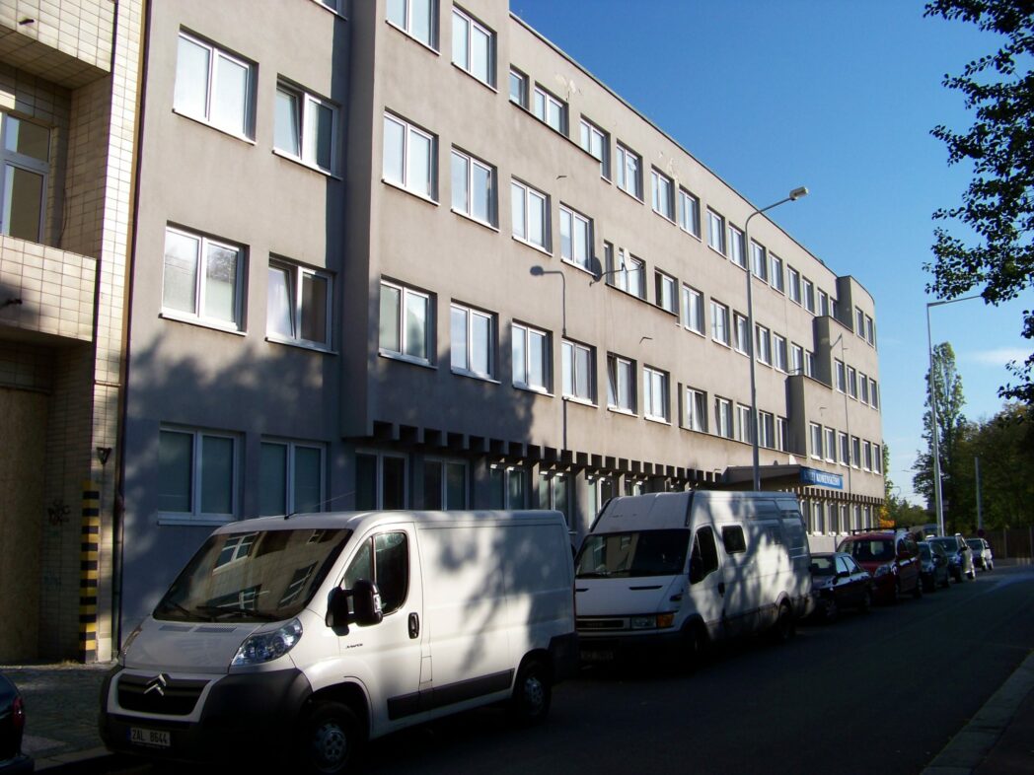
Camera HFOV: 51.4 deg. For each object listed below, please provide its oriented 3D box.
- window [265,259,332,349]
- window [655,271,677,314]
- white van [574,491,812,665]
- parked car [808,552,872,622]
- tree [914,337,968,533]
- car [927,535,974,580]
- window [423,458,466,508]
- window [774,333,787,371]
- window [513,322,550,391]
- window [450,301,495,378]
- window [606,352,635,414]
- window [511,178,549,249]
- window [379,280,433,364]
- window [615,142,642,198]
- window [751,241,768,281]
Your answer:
[{"bbox_3d":[-3.684,-1.411,18.332,0.140,1.326,1.610,-6,-10,31],"label":"window"},{"bbox_3d":[4.441,-2.709,32.323,0.150,1.400,1.700,-6,-10,31],"label":"window"},{"bbox_3d":[2.701,2.877,16.902,2.000,2.560,5.600,-5,-9,34],"label":"white van"},{"bbox_3d":[6.263,4.249,22.808,1.680,1.410,4.250,-6,-10,31],"label":"parked car"},{"bbox_3d":[32.314,4.552,82.000,3.988,15.984,3.988,-3,-9,21],"label":"tree"},{"bbox_3d":[14.249,5.777,36.188,1.750,1.570,4.300,-6,-10,31],"label":"car"},{"bbox_3d":[-1.483,2.201,22.152,0.130,1.351,1.603,-5,-10,33],"label":"window"},{"bbox_3d":[9.804,-1.253,40.190,0.130,1.259,1.484,-5,-10,33],"label":"window"},{"bbox_3d":[0.297,-0.638,23.866,0.150,1.400,1.700,-6,-10,31],"label":"window"},{"bbox_3d":[-0.923,-0.942,22.043,0.130,1.385,1.623,-5,-10,33],"label":"window"},{"bbox_3d":[2.652,-0.083,27.713,0.150,1.400,1.700,-6,-10,31],"label":"window"},{"bbox_3d":[0.310,-3.887,24.140,0.140,1.300,1.610,-6,-10,31],"label":"window"},{"bbox_3d":[-2.089,-1.215,20.269,0.130,1.385,1.635,-5,-10,33],"label":"window"},{"bbox_3d":[3.146,-6.115,30.526,0.130,1.272,1.603,-5,-10,33],"label":"window"},{"bbox_3d":[9.018,-4.705,40.015,0.140,1.295,1.610,-6,-10,31],"label":"window"}]

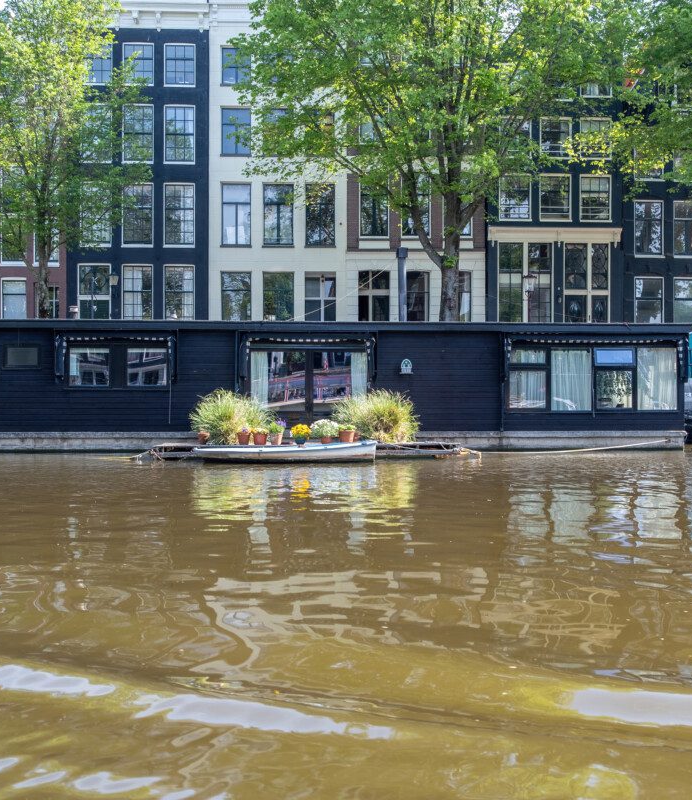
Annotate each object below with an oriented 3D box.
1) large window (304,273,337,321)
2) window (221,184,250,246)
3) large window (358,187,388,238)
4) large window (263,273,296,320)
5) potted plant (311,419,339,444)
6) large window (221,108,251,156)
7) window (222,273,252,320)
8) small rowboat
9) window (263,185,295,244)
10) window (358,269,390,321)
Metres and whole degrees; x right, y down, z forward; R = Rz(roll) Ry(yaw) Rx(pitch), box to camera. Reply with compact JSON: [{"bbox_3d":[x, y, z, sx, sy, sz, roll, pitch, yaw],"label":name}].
[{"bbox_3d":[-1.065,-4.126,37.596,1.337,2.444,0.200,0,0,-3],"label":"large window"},{"bbox_3d":[-4.929,-8.225,40.229,1.347,2.816,0.200,0,0,-3],"label":"window"},{"bbox_3d":[1.274,-8.543,40.570,1.391,2.525,0.200,0,0,-3],"label":"large window"},{"bbox_3d":[-3.025,-4.493,40.334,1.414,2.488,0.200,0,0,-3],"label":"large window"},{"bbox_3d":[-0.475,0.697,19.900,0.590,0.564,0.590,0,0,0],"label":"potted plant"},{"bbox_3d":[-4.577,-11.131,37.412,1.280,2.016,0.200,0,0,-3],"label":"large window"},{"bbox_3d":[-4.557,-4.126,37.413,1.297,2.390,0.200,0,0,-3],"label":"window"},{"bbox_3d":[-1.230,0.985,18.250,3.680,0.470,1.250,0,0,-4],"label":"small rowboat"},{"bbox_3d":[-2.813,-7.731,37.504,1.334,2.667,0.200,0,0,-3],"label":"window"},{"bbox_3d":[1.285,-4.576,40.571,1.413,2.525,0.200,0,0,-3],"label":"window"}]

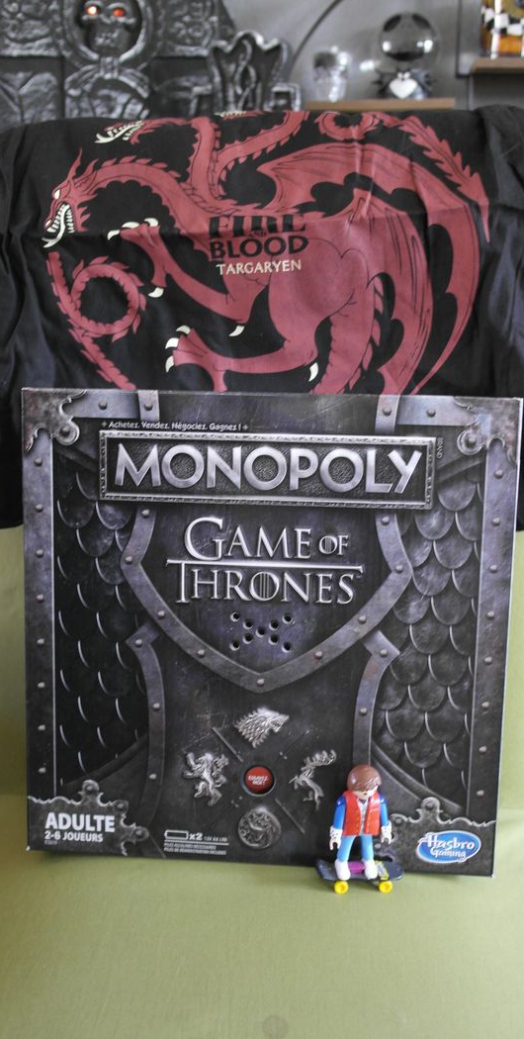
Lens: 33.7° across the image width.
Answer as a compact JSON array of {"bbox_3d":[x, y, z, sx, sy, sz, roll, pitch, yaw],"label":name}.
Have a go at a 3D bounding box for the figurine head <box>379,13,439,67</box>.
[{"bbox_3d":[0.217,-0.709,1.280,0.089,0.079,0.087,3,15,12],"label":"figurine head"}]

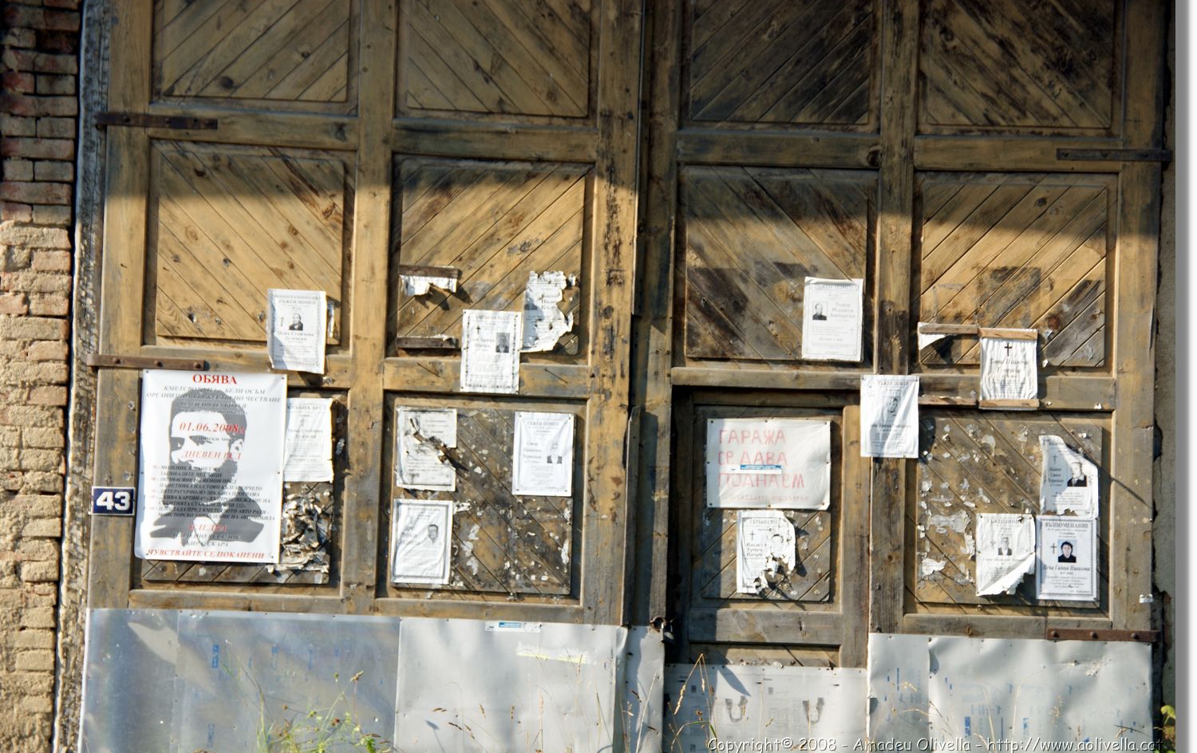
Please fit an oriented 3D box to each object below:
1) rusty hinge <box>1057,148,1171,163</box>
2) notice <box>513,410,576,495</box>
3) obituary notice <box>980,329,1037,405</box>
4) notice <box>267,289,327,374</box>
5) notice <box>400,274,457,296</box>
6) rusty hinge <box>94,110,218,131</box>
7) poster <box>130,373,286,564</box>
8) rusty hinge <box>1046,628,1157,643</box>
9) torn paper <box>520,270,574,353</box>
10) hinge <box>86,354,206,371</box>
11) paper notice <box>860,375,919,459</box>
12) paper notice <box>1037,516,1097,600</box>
[{"bbox_3d":[1.875,-0.805,14.477,0.420,0.045,0.020,2,-3,-2],"label":"rusty hinge"},{"bbox_3d":[-0.199,0.282,14.376,0.213,0.297,0.010,2,-3,-2],"label":"notice"},{"bbox_3d":[1.472,-0.027,14.310,0.213,0.285,0.025,1,0,0],"label":"obituary notice"},{"bbox_3d":[-1.085,-0.164,14.352,0.212,0.298,0.015,2,-3,-2],"label":"notice"},{"bbox_3d":[-0.605,-0.327,14.389,0.200,0.078,0.020,2,-2,0],"label":"notice"},{"bbox_3d":[-1.594,-0.922,14.396,0.440,0.045,0.020,3,-2,0],"label":"rusty hinge"},{"bbox_3d":[-1.389,0.323,14.331,0.515,0.682,0.012,2,-3,-2],"label":"poster"},{"bbox_3d":[1.810,0.932,14.344,0.405,0.042,0.020,1,-2,0],"label":"rusty hinge"},{"bbox_3d":[-0.181,-0.235,14.398,0.193,0.293,0.015,2,-3,-2],"label":"torn paper"},{"bbox_3d":[-1.623,-0.050,14.320,0.430,0.040,0.025,3,0,0],"label":"hinge"},{"bbox_3d":[1.049,0.144,14.320,0.211,0.299,0.012,1,0,0],"label":"paper notice"},{"bbox_3d":[1.687,0.654,14.350,0.222,0.300,0.010,0,0,0],"label":"paper notice"}]

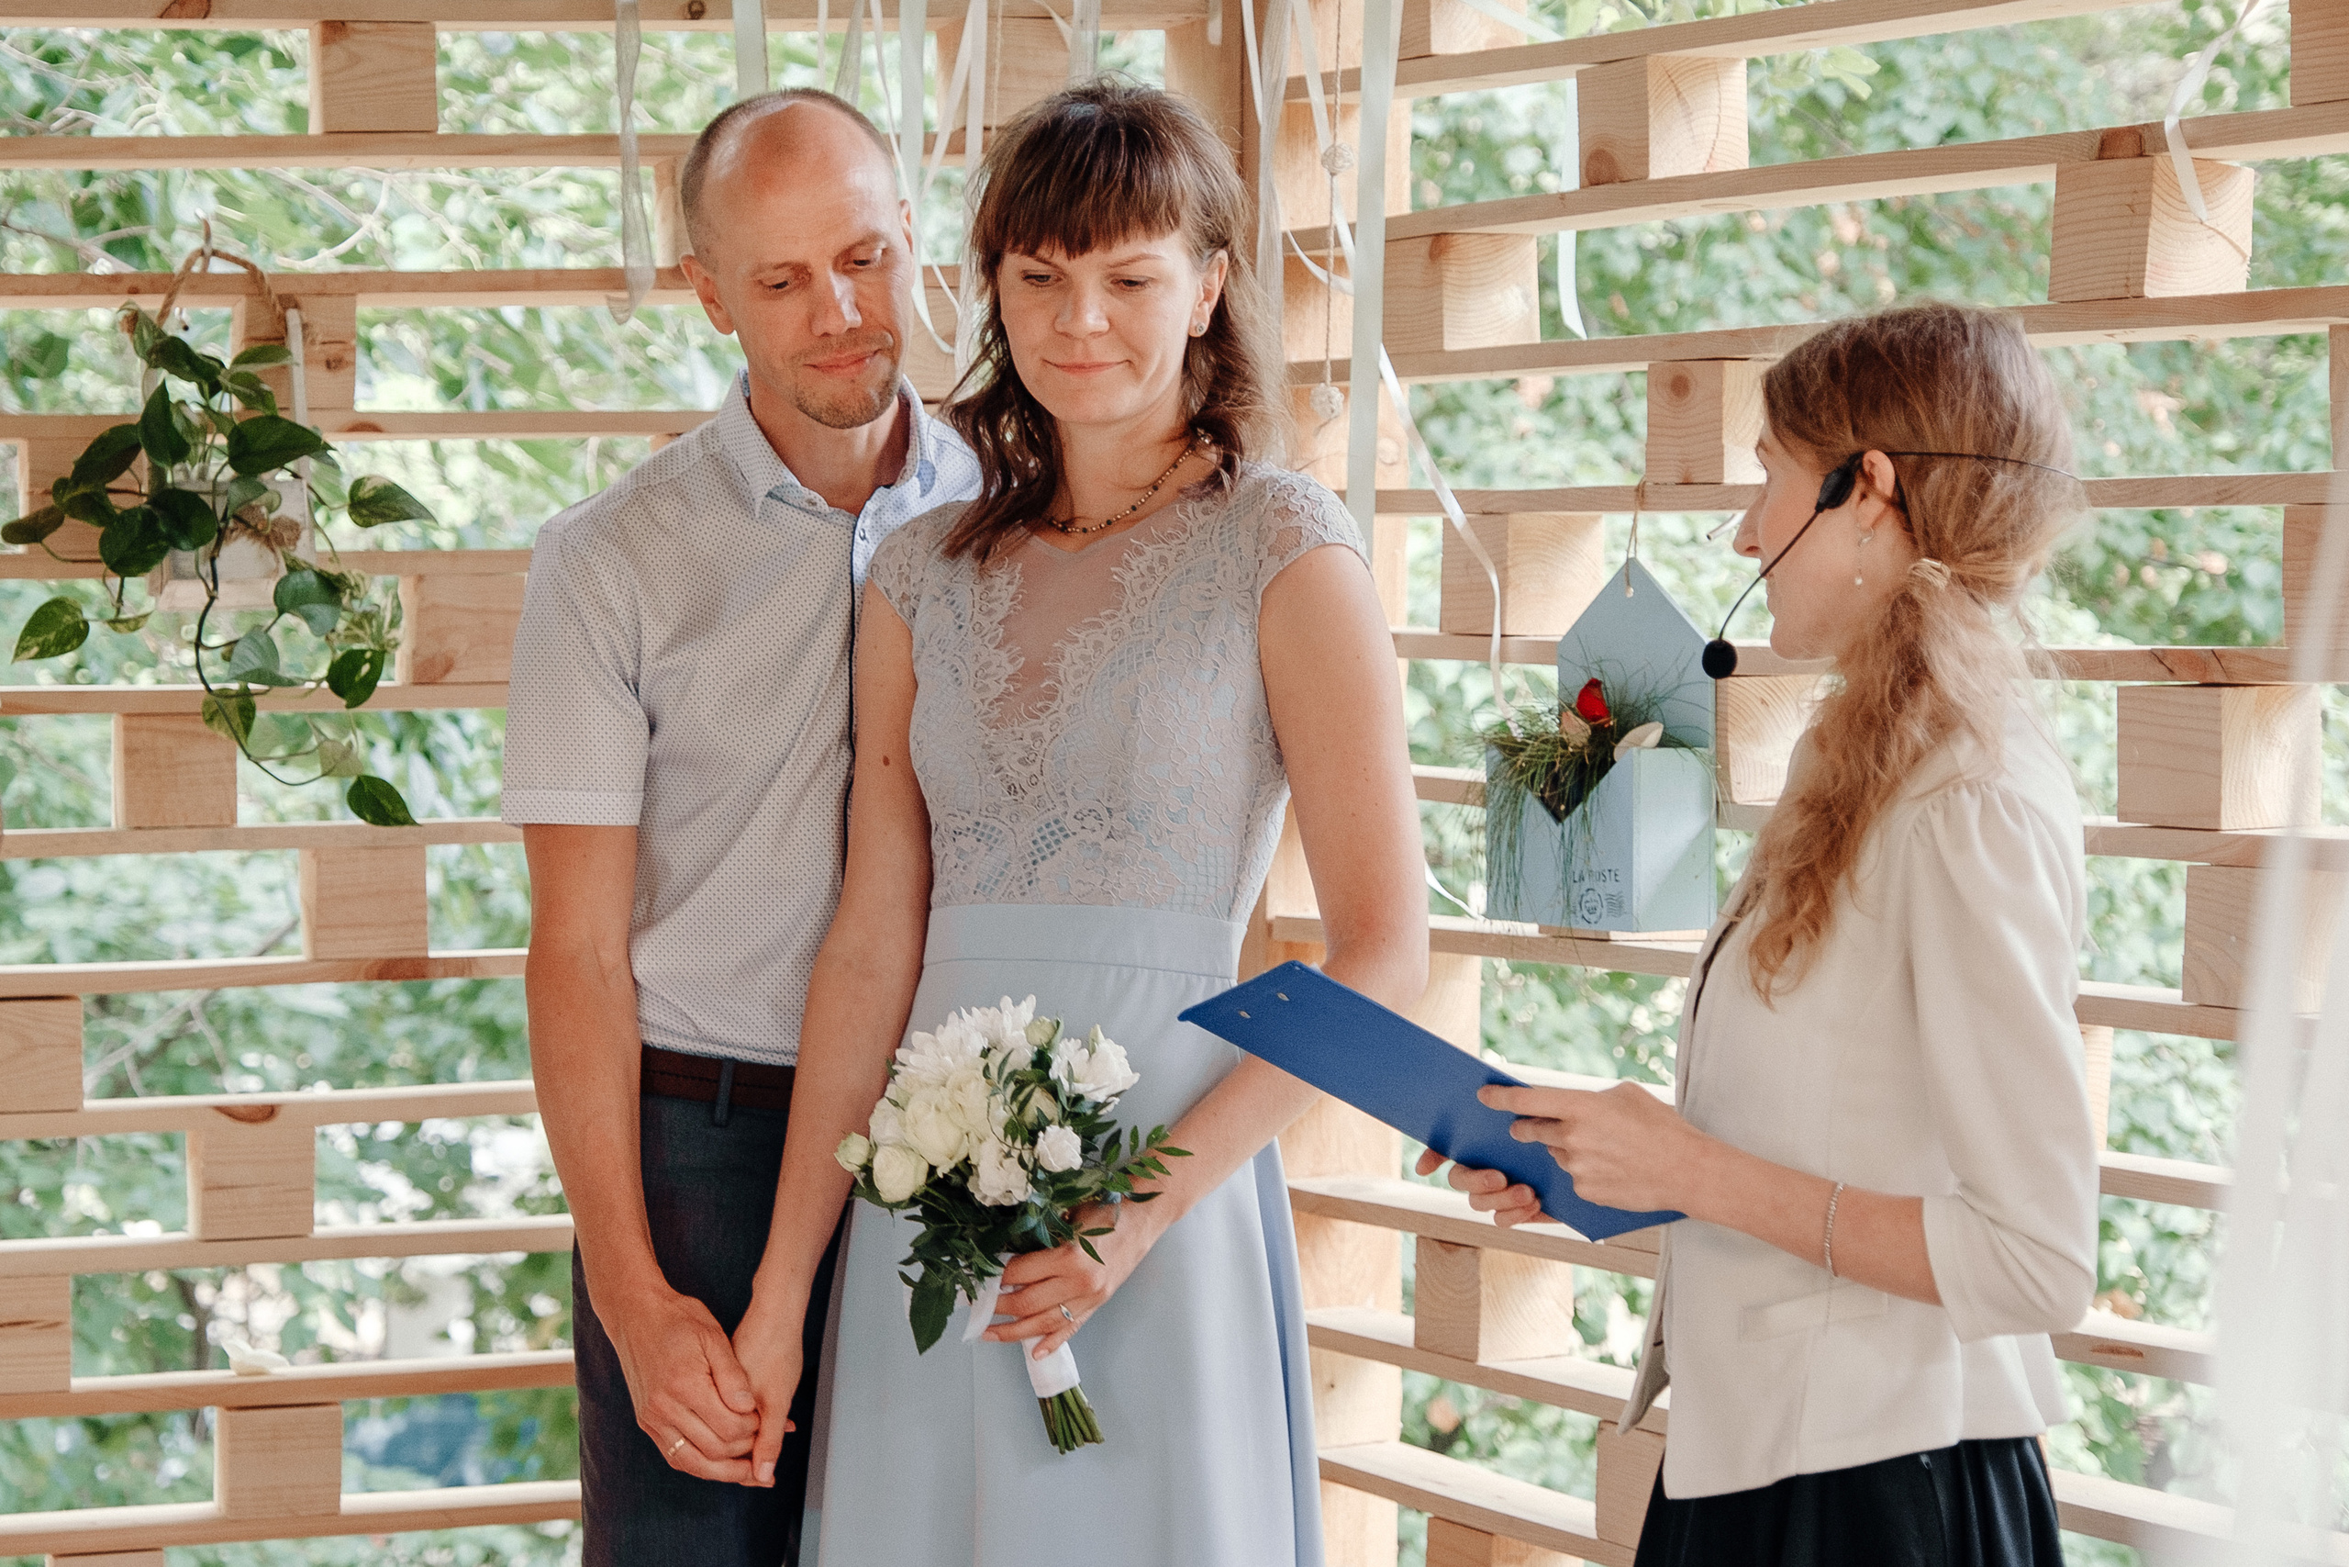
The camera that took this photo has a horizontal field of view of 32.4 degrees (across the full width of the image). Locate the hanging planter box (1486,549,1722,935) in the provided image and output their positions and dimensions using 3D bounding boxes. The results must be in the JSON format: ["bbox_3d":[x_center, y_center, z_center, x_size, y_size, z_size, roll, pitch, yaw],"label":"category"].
[{"bbox_3d":[0.334,-0.034,3.189,0.080,0.289,0.180,-3,4,-36],"label":"hanging planter box"}]

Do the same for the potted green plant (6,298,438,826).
[{"bbox_3d":[-0.828,-0.192,3.513,0.360,0.445,0.230,-1,4,-9],"label":"potted green plant"}]

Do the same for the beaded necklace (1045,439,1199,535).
[{"bbox_3d":[-0.041,-0.223,2.870,0.130,0.080,0.125,1,4,26],"label":"beaded necklace"}]

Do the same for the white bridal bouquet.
[{"bbox_3d":[-0.110,0.293,2.720,0.225,0.290,0.200,-8,20,11],"label":"white bridal bouquet"}]

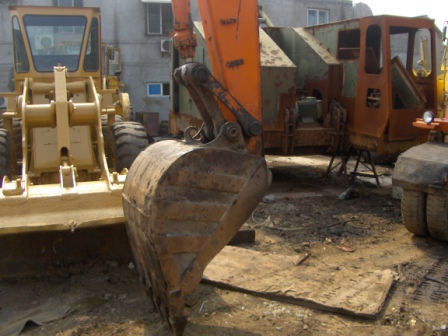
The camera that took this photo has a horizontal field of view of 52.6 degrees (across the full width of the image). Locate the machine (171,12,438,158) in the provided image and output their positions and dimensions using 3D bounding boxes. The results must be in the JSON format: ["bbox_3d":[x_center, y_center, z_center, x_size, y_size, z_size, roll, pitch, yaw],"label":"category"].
[{"bbox_3d":[1.130,-1.320,7.420,3.120,1.950,2.800,-6,12,-28],"label":"machine"}]

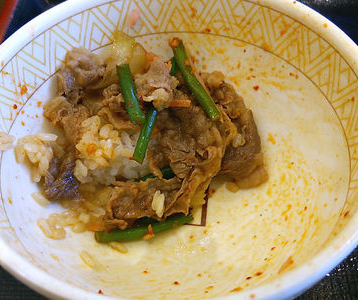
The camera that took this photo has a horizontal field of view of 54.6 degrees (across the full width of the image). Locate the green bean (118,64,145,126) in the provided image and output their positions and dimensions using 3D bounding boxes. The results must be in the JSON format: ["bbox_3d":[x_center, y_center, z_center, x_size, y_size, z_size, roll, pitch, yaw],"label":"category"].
[{"bbox_3d":[-0.022,-0.027,0.161,0.007,0.006,0.034,-13,58,-8],"label":"green bean"}]

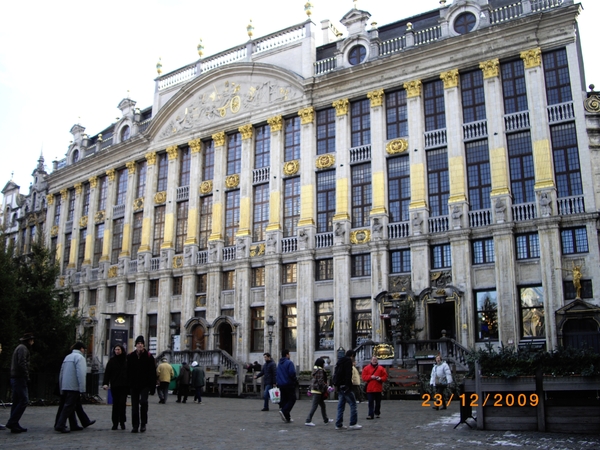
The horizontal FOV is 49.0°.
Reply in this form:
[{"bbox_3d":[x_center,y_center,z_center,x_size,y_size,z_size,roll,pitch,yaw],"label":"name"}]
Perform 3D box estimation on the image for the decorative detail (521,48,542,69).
[{"bbox_3d":[13.175,-9.420,37.569,1.068,1.071,0.450,-8,-16,31],"label":"decorative detail"}]

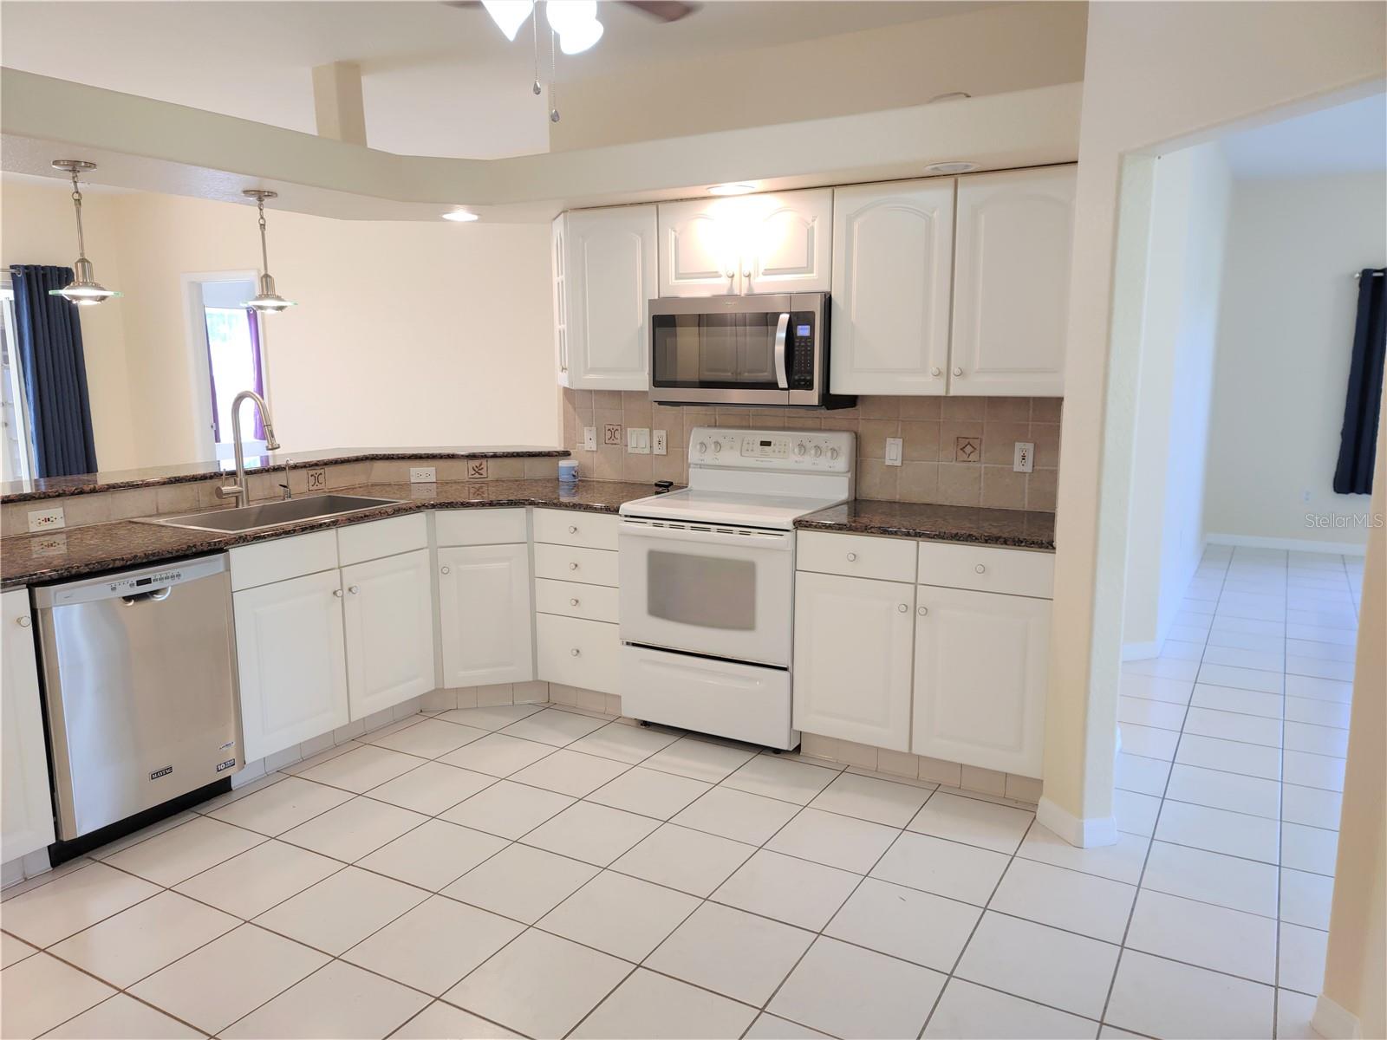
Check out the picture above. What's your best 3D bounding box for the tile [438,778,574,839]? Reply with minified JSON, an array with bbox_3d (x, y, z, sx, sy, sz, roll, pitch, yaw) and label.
[{"bbox_3d":[-0.623,0.980,3.533,0.340,0.012,0.340,5,11,29],"label":"tile"}]

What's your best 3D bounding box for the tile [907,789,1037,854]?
[{"bbox_3d":[0.918,0.995,3.441,0.340,0.012,0.340,5,11,29],"label":"tile"}]

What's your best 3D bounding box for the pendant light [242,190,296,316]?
[{"bbox_3d":[-1.678,-1.046,4.080,0.205,0.452,0.205,5,11,29],"label":"pendant light"}]

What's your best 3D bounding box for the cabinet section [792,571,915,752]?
[{"bbox_3d":[0.707,0.468,3.985,0.449,0.609,0.550,5,11,29],"label":"cabinet section"}]

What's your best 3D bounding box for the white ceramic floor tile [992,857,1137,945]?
[{"bbox_3d":[1.034,1.060,2.907,0.338,0.010,0.338,5,11,30],"label":"white ceramic floor tile"}]

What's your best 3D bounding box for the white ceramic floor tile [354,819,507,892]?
[{"bbox_3d":[-0.799,1.036,3.223,0.343,0.010,0.343,6,11,29],"label":"white ceramic floor tile"}]

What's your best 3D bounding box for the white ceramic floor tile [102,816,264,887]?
[{"bbox_3d":[-1.569,1.026,3.255,0.340,0.012,0.340,5,11,29],"label":"white ceramic floor tile"}]

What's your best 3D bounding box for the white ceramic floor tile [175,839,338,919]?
[{"bbox_3d":[-1.260,1.047,3.042,0.338,0.010,0.338,5,11,30],"label":"white ceramic floor tile"}]

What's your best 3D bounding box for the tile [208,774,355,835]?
[{"bbox_3d":[-1.403,0.978,3.559,0.343,0.010,0.343,6,11,29],"label":"tile"}]

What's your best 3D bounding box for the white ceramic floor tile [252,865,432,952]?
[{"bbox_3d":[-0.963,1.074,2.873,0.338,0.010,0.338,5,11,30],"label":"white ceramic floor tile"}]

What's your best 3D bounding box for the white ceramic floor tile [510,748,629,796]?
[{"bbox_3d":[-0.445,0.926,3.797,0.341,0.010,0.341,6,11,30],"label":"white ceramic floor tile"}]

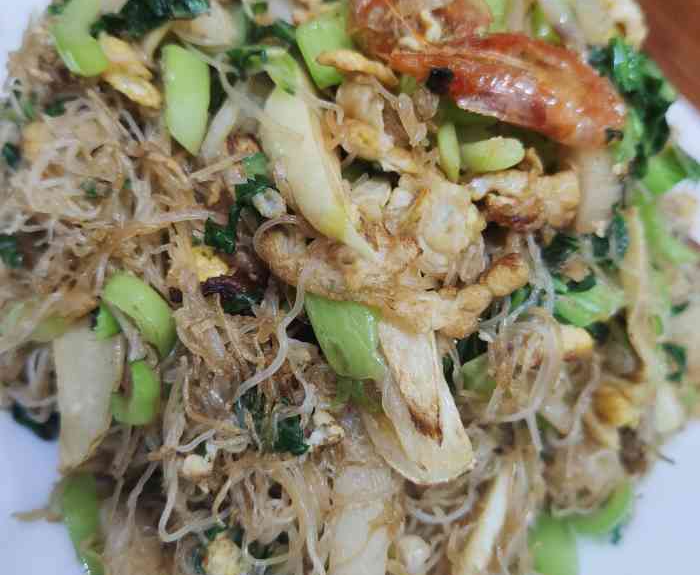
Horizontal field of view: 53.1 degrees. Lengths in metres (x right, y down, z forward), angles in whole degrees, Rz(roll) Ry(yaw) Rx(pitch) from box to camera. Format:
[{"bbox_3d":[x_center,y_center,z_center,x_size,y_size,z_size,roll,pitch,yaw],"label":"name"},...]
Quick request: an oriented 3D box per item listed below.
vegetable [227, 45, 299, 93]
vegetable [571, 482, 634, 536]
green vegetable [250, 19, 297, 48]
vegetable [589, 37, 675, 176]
[{"bbox_3d":[-0.018,-0.044,0.146,0.015,0.008,0.007,24,85,0],"label":"vegetable"},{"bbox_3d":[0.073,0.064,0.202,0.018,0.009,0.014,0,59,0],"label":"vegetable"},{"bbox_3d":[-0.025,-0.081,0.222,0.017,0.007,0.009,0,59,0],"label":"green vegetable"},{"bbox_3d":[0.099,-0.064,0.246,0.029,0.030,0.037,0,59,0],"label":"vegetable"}]

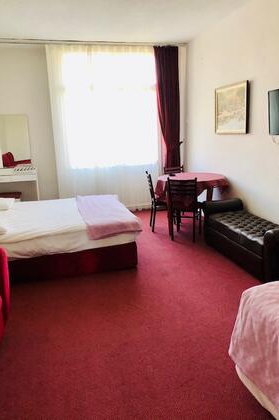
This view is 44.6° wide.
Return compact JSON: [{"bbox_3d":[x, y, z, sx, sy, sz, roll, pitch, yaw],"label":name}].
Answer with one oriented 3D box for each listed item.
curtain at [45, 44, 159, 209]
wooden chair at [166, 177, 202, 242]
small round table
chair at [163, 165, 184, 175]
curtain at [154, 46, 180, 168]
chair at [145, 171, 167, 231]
[{"bbox_3d":[-0.521,-1.370,6.083,2.000,2.891,0.117,-5,13,-13],"label":"curtain"},{"bbox_3d":[0.627,-0.042,4.659,0.409,0.883,0.453,2,13,17],"label":"wooden chair"},{"bbox_3d":[0.800,-0.127,5.232,1.037,0.774,1.037,-2,13,0],"label":"small round table"},{"bbox_3d":[0.685,-0.281,5.692,0.402,0.883,0.453,-7,14,-22],"label":"chair"},{"bbox_3d":[0.544,-1.462,6.289,0.467,2.920,0.161,-5,13,-13],"label":"curtain"},{"bbox_3d":[0.342,-0.139,5.127,0.453,0.883,0.409,-3,13,-4],"label":"chair"}]

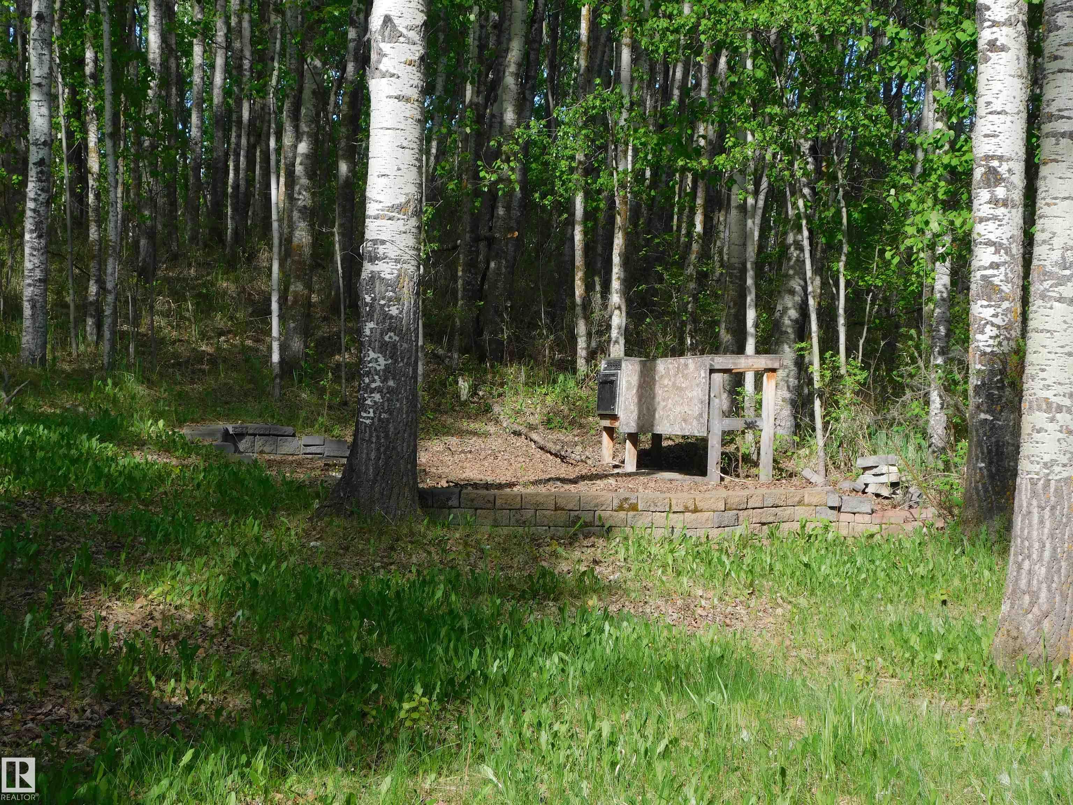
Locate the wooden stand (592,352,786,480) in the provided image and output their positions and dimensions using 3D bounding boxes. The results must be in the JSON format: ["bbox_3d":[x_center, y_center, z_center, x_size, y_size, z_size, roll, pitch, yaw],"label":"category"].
[{"bbox_3d":[1.260,0.130,15.550,0.720,1.000,1.750,0,0,-29],"label":"wooden stand"}]

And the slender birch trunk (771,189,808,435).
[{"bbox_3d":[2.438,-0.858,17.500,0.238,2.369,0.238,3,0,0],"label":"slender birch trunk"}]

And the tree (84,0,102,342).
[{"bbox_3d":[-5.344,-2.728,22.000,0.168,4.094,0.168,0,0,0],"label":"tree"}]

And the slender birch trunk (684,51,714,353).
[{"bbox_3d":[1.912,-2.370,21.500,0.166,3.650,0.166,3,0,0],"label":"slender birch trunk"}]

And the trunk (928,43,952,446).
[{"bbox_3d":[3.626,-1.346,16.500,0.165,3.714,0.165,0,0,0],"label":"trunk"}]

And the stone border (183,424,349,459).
[{"bbox_3d":[-2.262,0.333,15.300,1.380,0.270,0.420,0,0,-5],"label":"stone border"}]

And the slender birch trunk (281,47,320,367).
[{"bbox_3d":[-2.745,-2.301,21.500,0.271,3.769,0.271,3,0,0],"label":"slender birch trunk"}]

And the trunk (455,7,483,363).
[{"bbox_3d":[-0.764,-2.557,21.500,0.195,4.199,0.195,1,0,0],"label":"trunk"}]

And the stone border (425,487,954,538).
[{"bbox_3d":[1.080,0.845,14.200,4.000,0.360,0.850,0,0,-5],"label":"stone border"}]

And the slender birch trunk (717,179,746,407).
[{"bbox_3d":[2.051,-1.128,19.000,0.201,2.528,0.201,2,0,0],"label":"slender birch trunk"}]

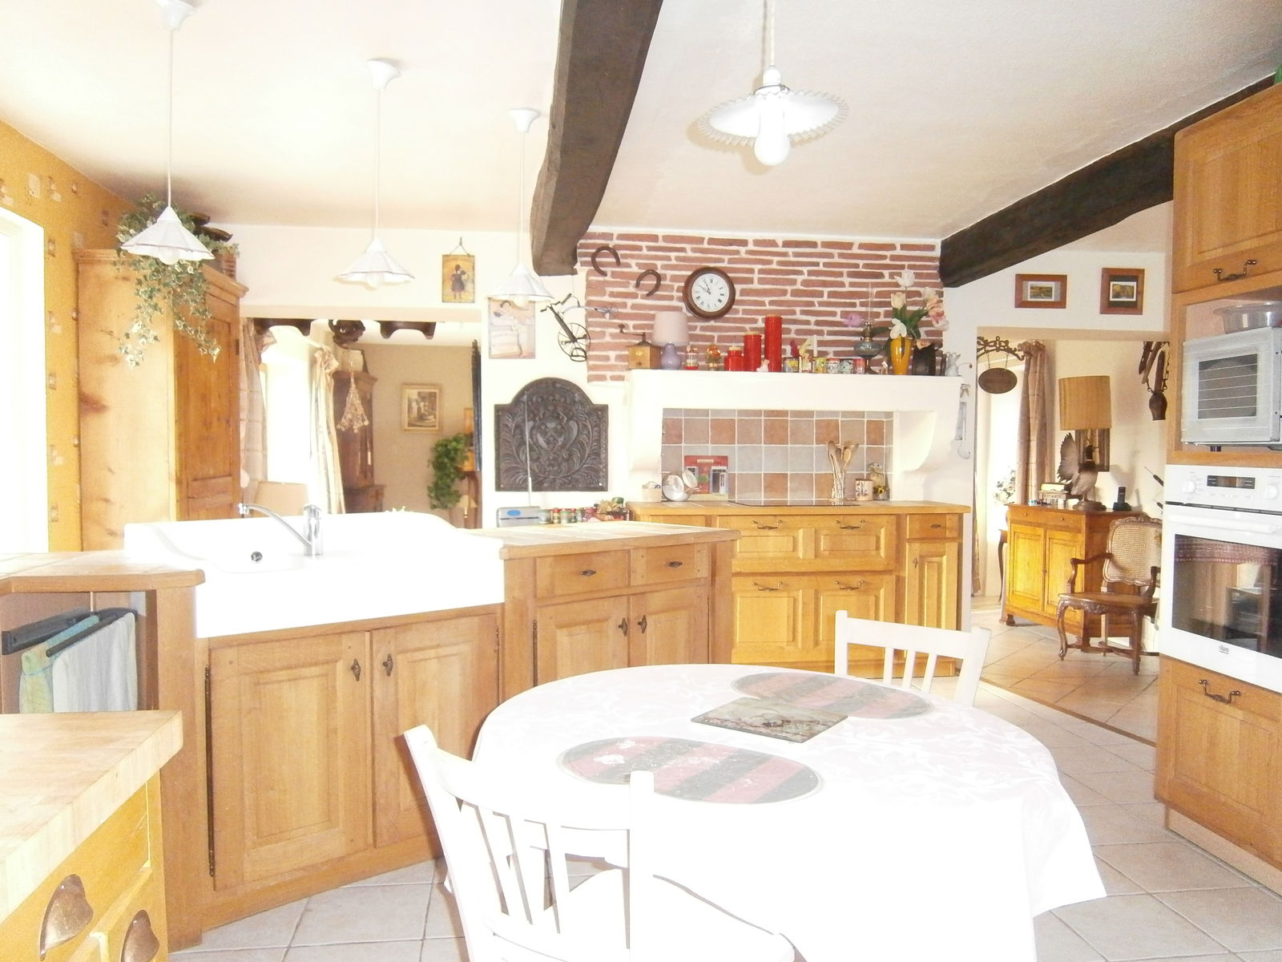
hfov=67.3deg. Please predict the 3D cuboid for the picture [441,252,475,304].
[{"bbox_3d":[-1.017,-1.127,5.364,0.178,0.269,0.020,0,2,-7],"label":"picture"}]

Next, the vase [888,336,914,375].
[{"bbox_3d":[1.429,-0.681,5.284,0.126,0.219,0.126,0,2,-7],"label":"vase"}]

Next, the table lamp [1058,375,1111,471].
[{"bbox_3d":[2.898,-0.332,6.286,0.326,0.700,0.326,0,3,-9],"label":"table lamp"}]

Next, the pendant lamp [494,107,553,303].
[{"bbox_3d":[-0.425,-0.975,3.439,0.245,0.697,0.245,0,2,-7],"label":"pendant lamp"}]

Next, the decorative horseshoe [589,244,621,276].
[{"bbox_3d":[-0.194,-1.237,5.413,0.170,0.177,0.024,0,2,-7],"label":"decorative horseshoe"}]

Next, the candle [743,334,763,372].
[{"bbox_3d":[0.607,-0.689,5.223,0.093,0.224,0.093,0,3,-9],"label":"candle"}]

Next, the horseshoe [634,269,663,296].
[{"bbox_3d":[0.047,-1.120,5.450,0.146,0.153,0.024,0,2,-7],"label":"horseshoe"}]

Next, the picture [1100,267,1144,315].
[{"bbox_3d":[2.957,-1.166,5.898,0.289,0.290,0.025,0,3,-9],"label":"picture"}]

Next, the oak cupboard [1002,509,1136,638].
[{"bbox_3d":[3.270,0.700,7.357,0.444,0.966,1.071,0,3,-10],"label":"oak cupboard"}]

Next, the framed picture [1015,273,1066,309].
[{"bbox_3d":[2.421,-1.149,5.818,0.331,0.215,0.025,0,3,-9],"label":"framed picture"}]

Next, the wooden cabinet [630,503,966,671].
[{"bbox_3d":[0.822,0.581,5.325,1.785,0.912,0.580,0,3,-9],"label":"wooden cabinet"}]

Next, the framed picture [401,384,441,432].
[{"bbox_3d":[-2.439,-0.813,10.739,0.433,0.530,0.035,0,2,-7],"label":"framed picture"}]

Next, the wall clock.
[{"bbox_3d":[0.384,-1.058,5.443,0.300,0.296,0.065,0,3,-9],"label":"wall clock"}]

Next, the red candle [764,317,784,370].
[{"bbox_3d":[0.721,-0.737,5.238,0.098,0.318,0.098,0,3,-9],"label":"red candle"}]

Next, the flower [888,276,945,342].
[{"bbox_3d":[1.529,-0.959,5.284,0.319,0.374,0.255,0,2,-7],"label":"flower"}]

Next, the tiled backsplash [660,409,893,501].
[{"bbox_3d":[0.805,-0.147,5.572,1.396,0.540,0.030,0,3,-9],"label":"tiled backsplash"}]

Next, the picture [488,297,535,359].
[{"bbox_3d":[-0.715,-0.846,5.330,0.260,0.343,0.020,0,3,-9],"label":"picture"}]

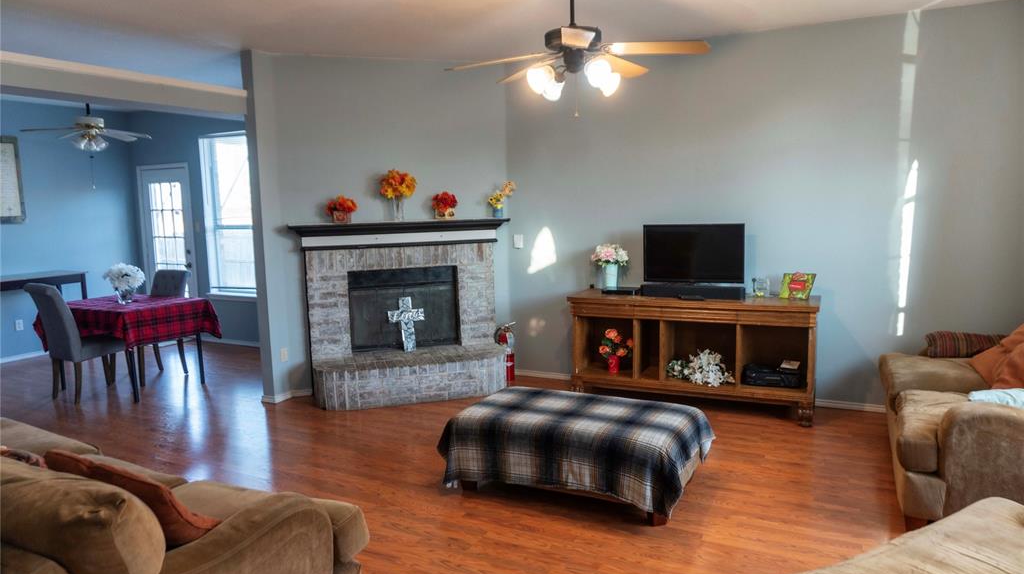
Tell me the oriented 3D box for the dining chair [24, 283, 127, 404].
[{"bbox_3d":[-3.606,0.432,5.771,0.442,1.000,0.628,2,8,26],"label":"dining chair"}]

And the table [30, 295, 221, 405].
[{"bbox_3d":[-3.398,0.511,6.107,1.180,0.760,0.880,2,8,29],"label":"table"}]

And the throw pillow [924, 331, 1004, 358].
[{"bbox_3d":[2.663,0.321,3.974,0.460,0.160,0.380,2,8,29],"label":"throw pillow"}]

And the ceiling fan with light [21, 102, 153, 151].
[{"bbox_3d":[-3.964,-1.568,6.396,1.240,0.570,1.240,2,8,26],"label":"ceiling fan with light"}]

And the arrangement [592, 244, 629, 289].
[{"bbox_3d":[0.768,-0.164,5.364,0.285,0.355,0.240,2,8,26],"label":"arrangement"}]

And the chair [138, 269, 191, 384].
[{"bbox_3d":[-3.362,0.355,6.367,0.456,0.992,0.620,2,8,26],"label":"chair"}]

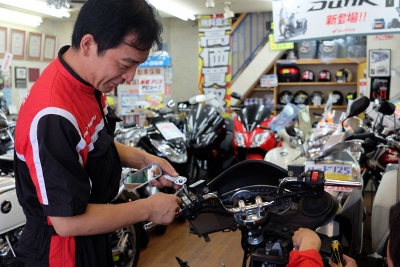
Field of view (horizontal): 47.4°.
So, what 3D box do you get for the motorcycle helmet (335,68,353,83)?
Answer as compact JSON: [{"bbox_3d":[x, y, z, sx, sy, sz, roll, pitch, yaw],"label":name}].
[{"bbox_3d":[2.530,-1.015,8.000,0.290,0.250,0.260,-4,6,-45],"label":"motorcycle helmet"}]

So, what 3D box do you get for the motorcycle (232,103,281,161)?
[{"bbox_3d":[0.900,0.198,6.200,0.730,1.160,2.030,2,6,20],"label":"motorcycle"}]

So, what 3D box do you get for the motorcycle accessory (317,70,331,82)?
[{"bbox_3d":[2.209,-1.013,8.049,0.235,0.215,0.275,2,6,25],"label":"motorcycle accessory"}]

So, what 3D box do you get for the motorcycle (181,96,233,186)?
[{"bbox_3d":[0.200,0.267,5.150,0.740,1.170,2.050,1,5,17],"label":"motorcycle"}]

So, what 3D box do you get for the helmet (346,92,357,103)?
[{"bbox_3d":[2.691,-0.611,8.000,0.240,0.250,0.280,3,5,32],"label":"helmet"}]

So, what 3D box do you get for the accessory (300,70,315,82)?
[{"bbox_3d":[1.932,-1.021,8.116,0.235,0.215,0.275,2,6,25],"label":"accessory"}]

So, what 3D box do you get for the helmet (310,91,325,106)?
[{"bbox_3d":[2.086,-0.617,8.079,0.250,0.260,0.300,1,5,14],"label":"helmet"}]

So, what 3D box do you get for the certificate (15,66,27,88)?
[{"bbox_3d":[-2.908,-0.906,7.400,0.030,0.350,0.280,2,5,20],"label":"certificate"}]

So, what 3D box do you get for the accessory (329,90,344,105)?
[{"bbox_3d":[2.400,-0.617,8.001,0.250,0.260,0.300,3,6,28],"label":"accessory"}]

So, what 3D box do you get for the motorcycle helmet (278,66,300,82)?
[{"bbox_3d":[1.585,-1.043,8.100,0.390,0.280,0.360,1,5,10],"label":"motorcycle helmet"}]

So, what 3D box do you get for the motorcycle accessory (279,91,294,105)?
[{"bbox_3d":[1.560,-0.632,8.206,0.250,0.260,0.300,1,5,14],"label":"motorcycle accessory"}]

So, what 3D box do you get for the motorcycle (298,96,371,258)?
[{"bbox_3d":[1.155,0.362,3.940,0.700,1.160,1.840,1,5,17],"label":"motorcycle"}]

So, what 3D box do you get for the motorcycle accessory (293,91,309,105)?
[{"bbox_3d":[1.816,-0.629,8.145,0.250,0.260,0.300,1,5,14],"label":"motorcycle accessory"}]

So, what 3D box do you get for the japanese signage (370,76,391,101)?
[{"bbox_3d":[3.109,-0.767,7.850,0.340,0.430,0.020,1,5,10],"label":"japanese signage"}]

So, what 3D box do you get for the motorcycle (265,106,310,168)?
[{"bbox_3d":[0.900,0.352,4.700,0.660,1.080,1.700,1,5,13],"label":"motorcycle"}]

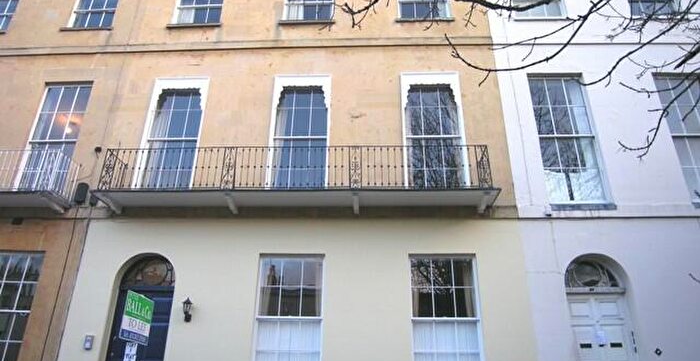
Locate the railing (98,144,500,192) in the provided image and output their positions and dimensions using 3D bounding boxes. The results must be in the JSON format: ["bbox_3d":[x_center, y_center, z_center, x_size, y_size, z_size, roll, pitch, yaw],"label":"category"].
[{"bbox_3d":[-1.047,-0.088,9.479,7.344,0.878,0.765,0,-23,3],"label":"railing"}]

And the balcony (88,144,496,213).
[{"bbox_3d":[-1.038,-0.004,9.413,7.572,1.085,0.819,0,-23,3],"label":"balcony"}]

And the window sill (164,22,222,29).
[{"bbox_3d":[-3.681,-3.664,11.587,1.328,0.100,0.190,0,-23,3],"label":"window sill"}]

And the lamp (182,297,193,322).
[{"bbox_3d":[-2.947,2.347,8.811,0.190,0.431,0.230,0,-23,3],"label":"lamp"}]

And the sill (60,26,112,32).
[{"bbox_3d":[-6.307,-3.621,11.692,1.307,0.100,0.190,0,-23,3],"label":"sill"}]

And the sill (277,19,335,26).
[{"bbox_3d":[-1.013,-3.686,11.471,1.310,0.100,0.190,0,-23,3],"label":"sill"}]

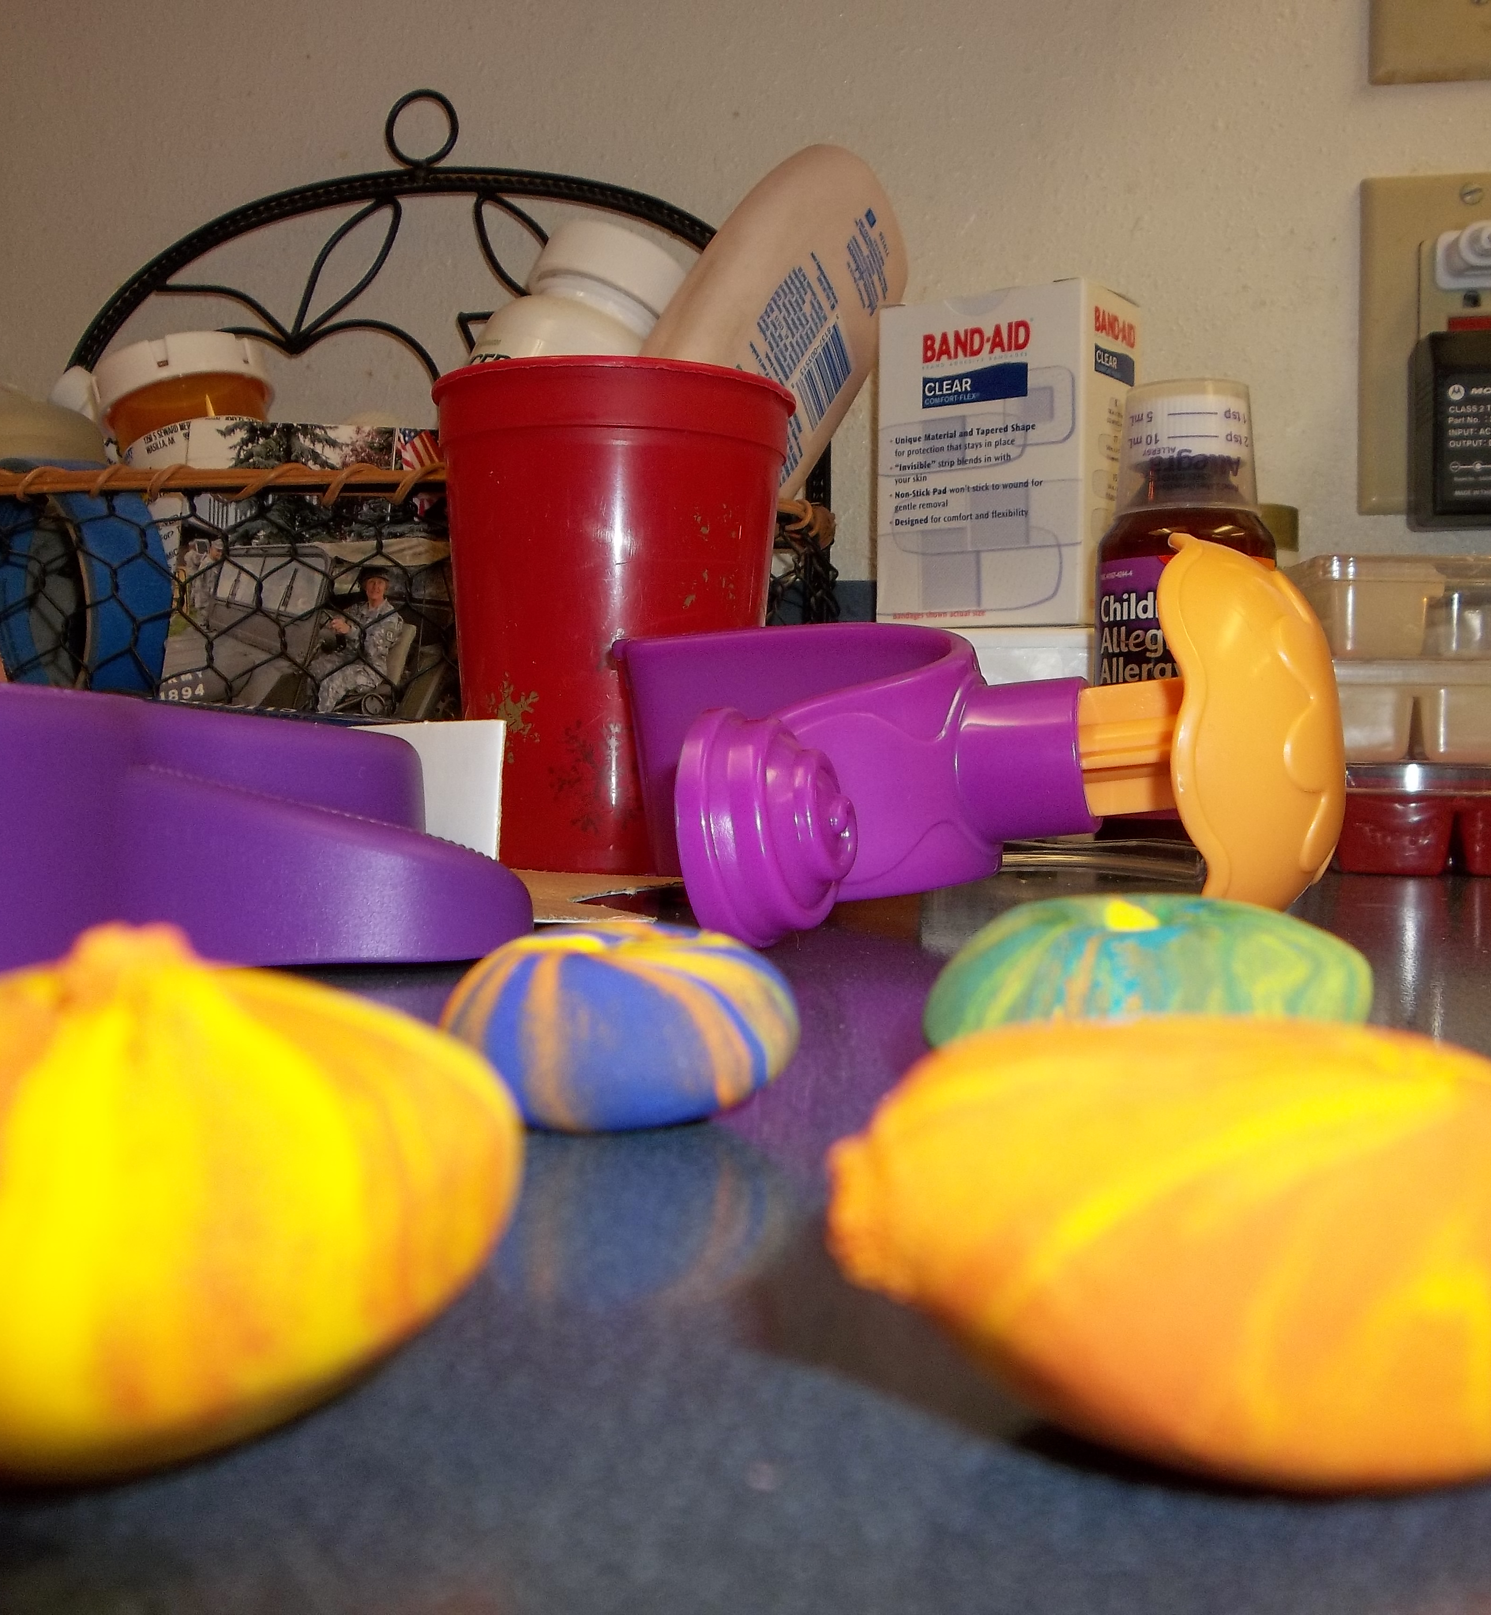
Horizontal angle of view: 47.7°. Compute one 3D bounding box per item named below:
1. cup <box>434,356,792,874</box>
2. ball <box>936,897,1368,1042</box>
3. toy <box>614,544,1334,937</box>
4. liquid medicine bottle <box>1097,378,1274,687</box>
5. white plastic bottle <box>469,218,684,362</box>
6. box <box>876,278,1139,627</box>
[{"bbox_3d":[-0.031,-0.042,0.402,0.086,0.111,0.086,1,1,0],"label":"cup"},{"bbox_3d":[0.030,0.014,0.124,0.032,0.017,0.032,1,1,0],"label":"ball"},{"bbox_3d":[0.040,-0.015,0.295,0.131,0.070,0.125,1,1,7],"label":"toy"},{"bbox_3d":[0.126,-0.057,0.478,0.050,0.126,0.050,1,1,12],"label":"liquid medicine bottle"},{"bbox_3d":[-0.063,-0.129,0.545,0.062,0.112,0.062,24,-6,0],"label":"white plastic bottle"},{"bbox_3d":[0.084,-0.106,0.538,0.068,0.103,0.045,1,1,34],"label":"box"}]

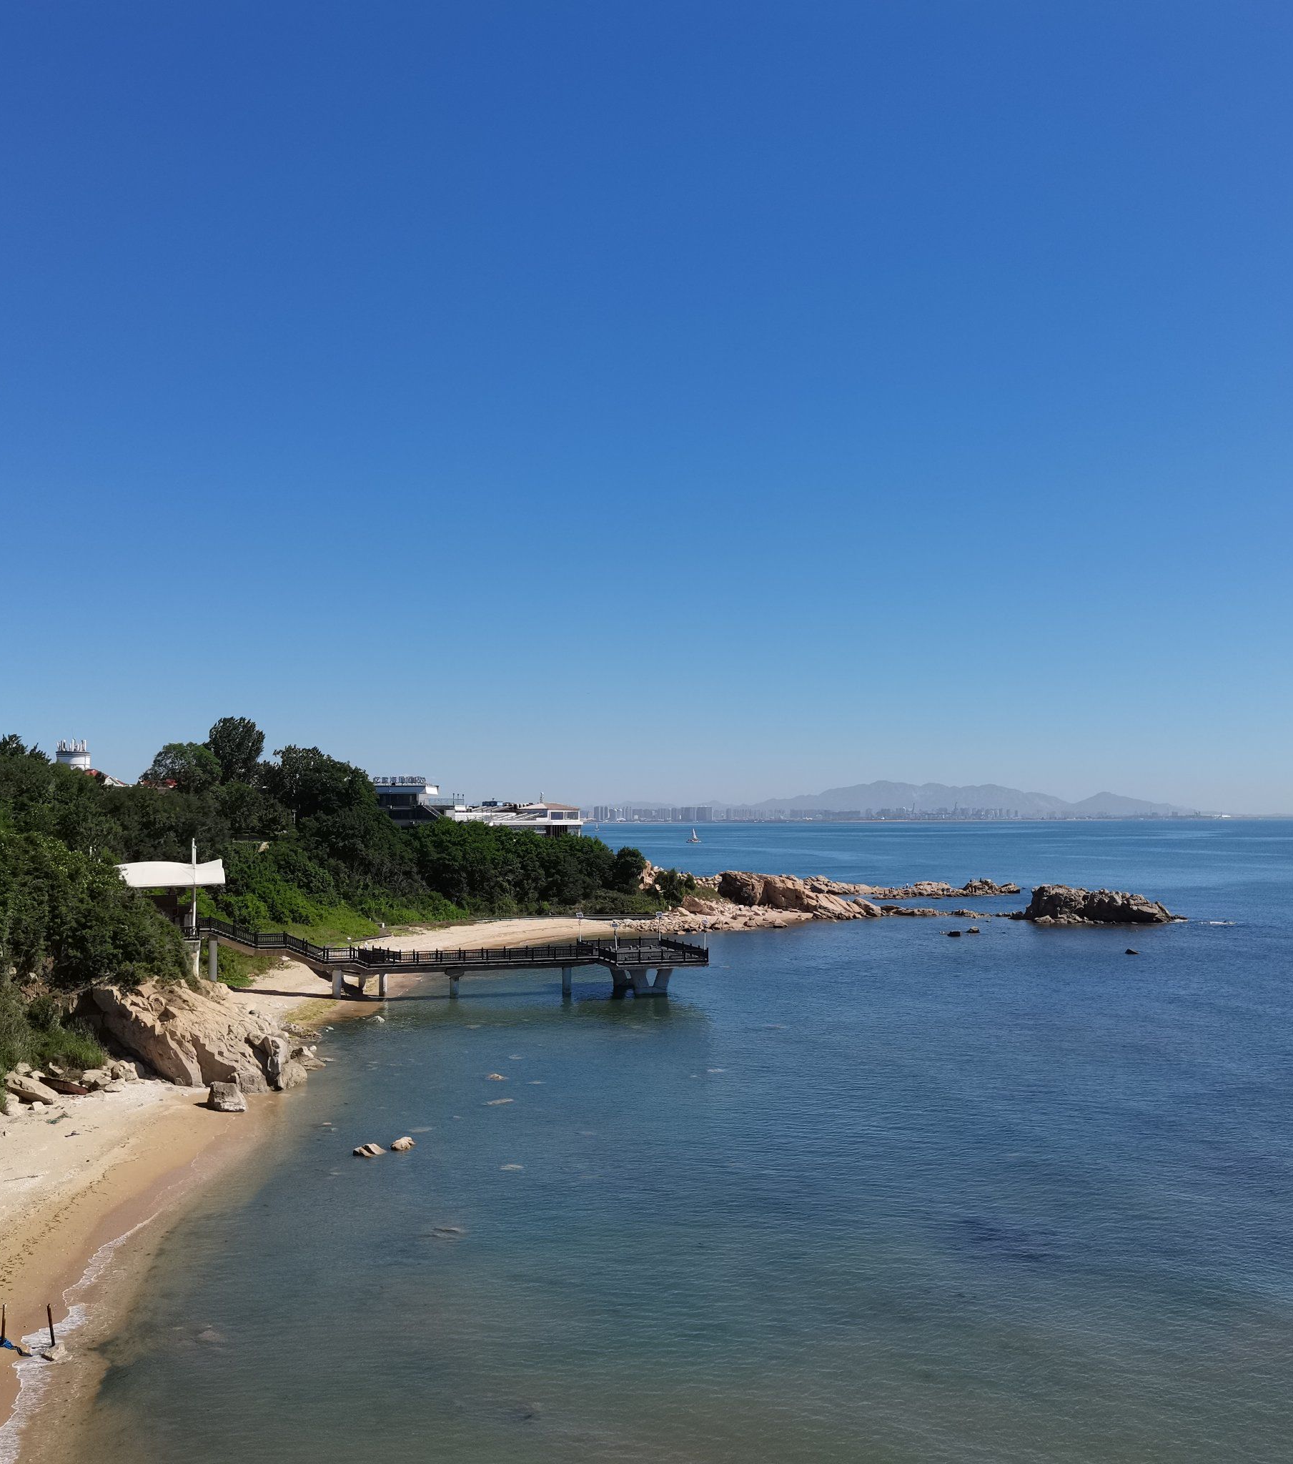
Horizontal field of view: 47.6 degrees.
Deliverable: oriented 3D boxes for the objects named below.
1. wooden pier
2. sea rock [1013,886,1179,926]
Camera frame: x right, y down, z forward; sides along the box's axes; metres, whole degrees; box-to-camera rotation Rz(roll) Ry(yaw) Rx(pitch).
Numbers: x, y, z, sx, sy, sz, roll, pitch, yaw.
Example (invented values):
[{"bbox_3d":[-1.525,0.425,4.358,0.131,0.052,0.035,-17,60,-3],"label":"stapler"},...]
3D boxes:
[{"bbox_3d":[-19.597,22.361,146.882,49.000,8.600,14.800,1,-3,-16],"label":"wooden pier"},{"bbox_3d":[78.330,29.816,254.206,29.500,6.100,14.000,-1,-3,13],"label":"sea rock"}]

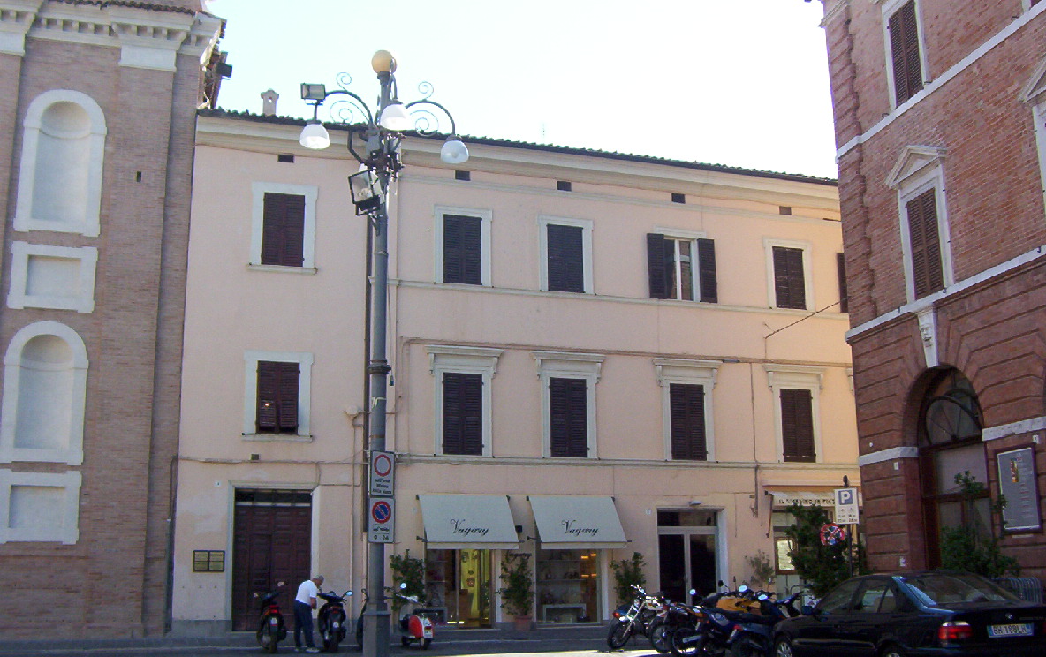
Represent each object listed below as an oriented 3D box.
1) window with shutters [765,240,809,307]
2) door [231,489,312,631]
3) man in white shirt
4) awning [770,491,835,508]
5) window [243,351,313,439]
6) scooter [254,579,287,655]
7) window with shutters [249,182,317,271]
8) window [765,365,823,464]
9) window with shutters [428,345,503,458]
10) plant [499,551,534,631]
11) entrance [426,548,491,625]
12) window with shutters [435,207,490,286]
[{"bbox_3d":[7.662,-1.550,31.290,1.360,1.950,0.180,3,-12,-19],"label":"window with shutters"},{"bbox_3d":[-5.646,5.216,24.513,1.722,3.127,0.140,3,-13,-18],"label":"door"},{"bbox_3d":[-4.330,5.756,22.102,0.570,1.480,0.500,3,-12,-19],"label":"man in white shirt"},{"bbox_3d":[7.656,4.513,28.637,2.774,0.412,0.420,3,-13,-18],"label":"awning"},{"bbox_3d":[-5.824,1.572,25.893,1.556,2.033,0.200,3,-12,-19],"label":"window"},{"bbox_3d":[-5.148,5.856,22.159,0.680,1.310,1.820,3,-12,-19],"label":"scooter"},{"bbox_3d":[-5.704,-2.393,25.930,1.511,2.145,0.180,3,-13,-18],"label":"window with shutters"},{"bbox_3d":[7.631,2.387,30.456,1.660,2.700,0.280,3,-12,-19],"label":"window"},{"bbox_3d":[-1.338,1.701,25.272,1.687,2.542,0.300,4,-13,-19],"label":"window with shutters"},{"bbox_3d":[-0.155,5.889,24.447,0.605,1.706,0.640,4,-13,-19],"label":"plant"},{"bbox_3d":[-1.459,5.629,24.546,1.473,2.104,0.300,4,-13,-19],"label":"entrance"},{"bbox_3d":[-1.560,-2.111,28.153,1.410,1.966,0.180,3,-12,-19],"label":"window with shutters"}]

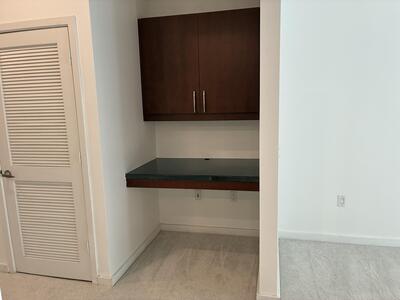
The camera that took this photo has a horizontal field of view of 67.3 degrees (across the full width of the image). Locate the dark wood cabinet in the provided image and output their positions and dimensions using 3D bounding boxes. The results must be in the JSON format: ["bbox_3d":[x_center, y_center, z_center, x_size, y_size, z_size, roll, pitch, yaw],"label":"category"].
[{"bbox_3d":[0.022,-0.792,2.963,1.161,0.983,0.281,0,9,13],"label":"dark wood cabinet"}]

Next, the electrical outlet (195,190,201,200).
[{"bbox_3d":[-0.024,0.507,3.325,0.072,0.117,0.010,0,9,13],"label":"electrical outlet"}]

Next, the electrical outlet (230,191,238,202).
[{"bbox_3d":[0.370,0.501,3.230,0.072,0.117,0.010,0,9,13],"label":"electrical outlet"}]

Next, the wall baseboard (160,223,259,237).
[{"bbox_3d":[0.106,0.902,3.356,1.161,0.088,0.015,0,9,13],"label":"wall baseboard"}]

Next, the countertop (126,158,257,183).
[{"bbox_3d":[-0.002,0.180,2.889,1.161,0.049,0.737,0,9,13],"label":"countertop"}]

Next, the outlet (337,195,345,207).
[{"bbox_3d":[1.396,0.508,2.978,0.072,0.117,0.010,0,9,13],"label":"outlet"}]

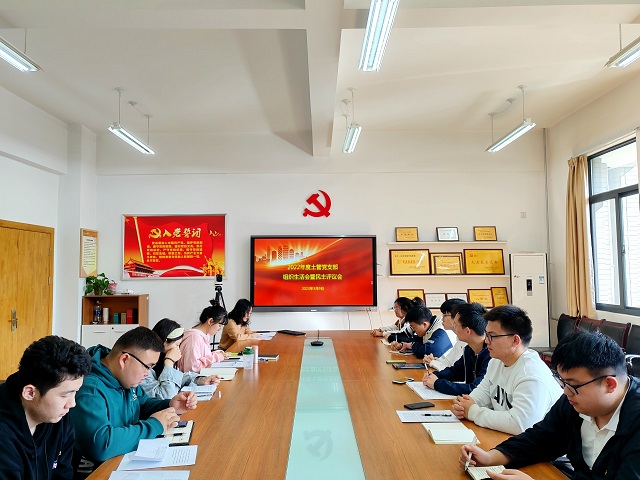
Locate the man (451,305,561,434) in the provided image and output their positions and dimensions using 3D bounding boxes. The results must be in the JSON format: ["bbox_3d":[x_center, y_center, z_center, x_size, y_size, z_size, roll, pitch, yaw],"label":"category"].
[{"bbox_3d":[0.965,1.000,2.442,0.720,1.349,0.550,1,-3,-20],"label":"man"}]

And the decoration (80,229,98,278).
[{"bbox_3d":[-3.164,0.196,6.846,0.025,0.660,0.520,0,-3,-1],"label":"decoration"}]

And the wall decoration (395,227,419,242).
[{"bbox_3d":[1.254,-0.077,7.172,0.323,0.213,0.020,0,-18,-1],"label":"wall decoration"}]

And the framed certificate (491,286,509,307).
[{"bbox_3d":[2.554,0.821,7.072,0.219,0.295,0.025,0,-19,-1],"label":"framed certificate"}]

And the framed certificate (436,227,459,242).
[{"bbox_3d":[1.825,-0.076,7.126,0.281,0.197,0.025,0,-17,-1],"label":"framed certificate"}]

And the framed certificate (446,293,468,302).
[{"bbox_3d":[1.958,0.874,7.122,0.307,0.222,0.020,0,-17,-1],"label":"framed certificate"}]

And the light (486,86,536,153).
[{"bbox_3d":[2.325,-1.421,6.155,0.150,0.447,1.289,0,-3,-1],"label":"light"}]

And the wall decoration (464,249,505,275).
[{"bbox_3d":[2.353,0.318,7.140,0.572,0.382,0.025,0,-16,-1],"label":"wall decoration"}]

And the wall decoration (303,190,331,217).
[{"bbox_3d":[-0.036,-0.522,7.225,0.405,0.388,0.025,0,-3,-1],"label":"wall decoration"}]

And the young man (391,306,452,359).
[{"bbox_3d":[0.937,1.180,4.375,0.720,1.183,0.540,0,-3,-13],"label":"young man"}]

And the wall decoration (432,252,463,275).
[{"bbox_3d":[1.820,0.340,7.153,0.473,0.331,0.025,0,-16,-1],"label":"wall decoration"}]

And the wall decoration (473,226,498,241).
[{"bbox_3d":[2.382,-0.088,7.185,0.331,0.219,0.020,0,-18,-1],"label":"wall decoration"}]

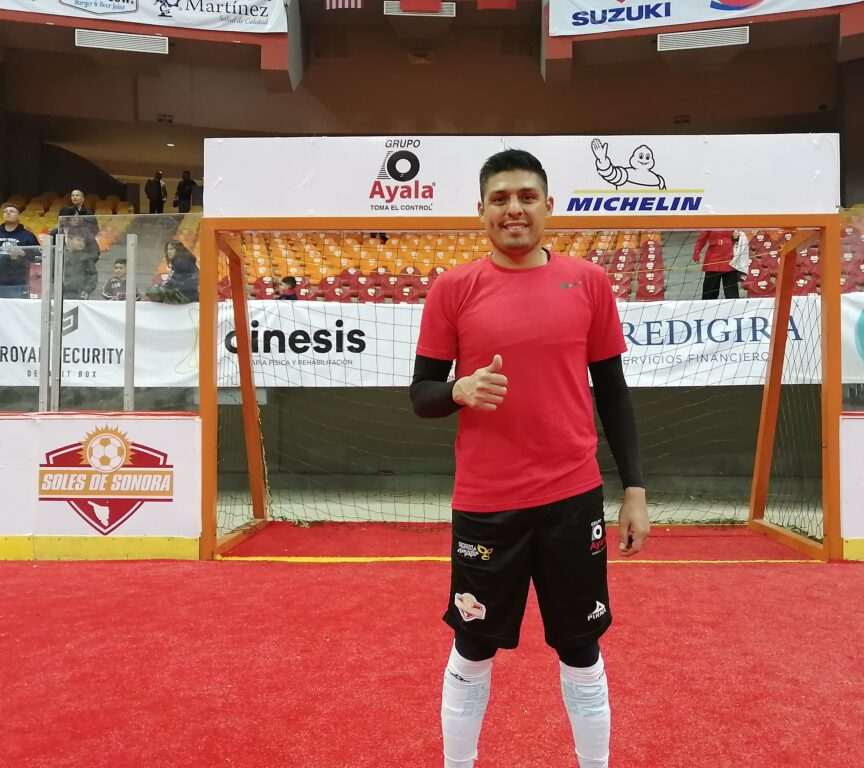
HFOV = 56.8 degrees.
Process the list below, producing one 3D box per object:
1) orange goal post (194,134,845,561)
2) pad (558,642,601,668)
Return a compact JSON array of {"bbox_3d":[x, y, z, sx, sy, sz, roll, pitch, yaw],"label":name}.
[{"bbox_3d":[0.625,-0.245,6.280,4.520,2.970,1.350,0,0,1],"label":"orange goal post"},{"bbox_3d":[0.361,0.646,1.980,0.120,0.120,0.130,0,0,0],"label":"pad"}]

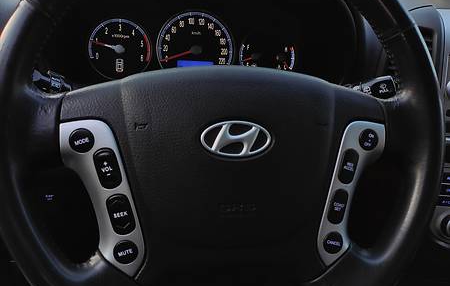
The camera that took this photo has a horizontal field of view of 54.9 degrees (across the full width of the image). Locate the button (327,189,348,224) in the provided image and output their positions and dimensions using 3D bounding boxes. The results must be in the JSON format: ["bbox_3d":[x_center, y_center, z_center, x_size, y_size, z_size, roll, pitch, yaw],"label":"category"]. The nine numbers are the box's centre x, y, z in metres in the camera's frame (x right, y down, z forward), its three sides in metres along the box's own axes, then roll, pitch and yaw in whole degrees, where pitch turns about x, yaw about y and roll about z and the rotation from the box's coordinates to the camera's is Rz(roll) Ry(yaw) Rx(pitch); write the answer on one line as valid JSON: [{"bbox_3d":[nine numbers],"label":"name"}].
[{"bbox_3d":[0.103,0.058,0.396,0.017,0.032,0.006,15,-7,-13],"label":"button"}]

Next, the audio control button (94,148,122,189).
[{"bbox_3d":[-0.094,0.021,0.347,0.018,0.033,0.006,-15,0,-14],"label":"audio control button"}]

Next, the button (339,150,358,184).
[{"bbox_3d":[0.114,0.022,0.399,0.017,0.032,0.006,15,-7,-13],"label":"button"}]

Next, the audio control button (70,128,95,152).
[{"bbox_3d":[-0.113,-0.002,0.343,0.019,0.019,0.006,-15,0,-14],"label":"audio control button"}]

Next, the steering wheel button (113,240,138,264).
[{"bbox_3d":[-0.080,0.088,0.350,0.019,0.019,0.006,-15,0,-14],"label":"steering wheel button"}]

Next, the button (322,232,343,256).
[{"bbox_3d":[0.099,0.091,0.395,0.019,0.019,0.006,15,-7,-13],"label":"button"}]

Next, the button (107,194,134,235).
[{"bbox_3d":[-0.083,0.058,0.349,0.018,0.033,0.006,-15,0,-14],"label":"button"}]

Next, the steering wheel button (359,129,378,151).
[{"bbox_3d":[0.134,-0.003,0.404,0.019,0.019,0.006,15,-7,-13],"label":"steering wheel button"}]

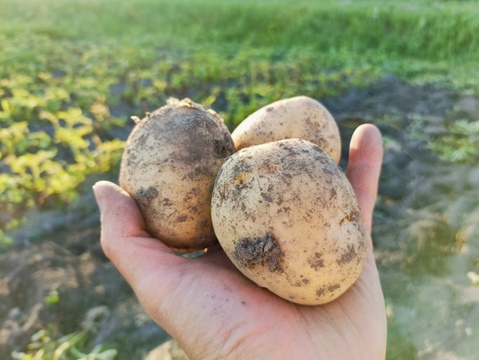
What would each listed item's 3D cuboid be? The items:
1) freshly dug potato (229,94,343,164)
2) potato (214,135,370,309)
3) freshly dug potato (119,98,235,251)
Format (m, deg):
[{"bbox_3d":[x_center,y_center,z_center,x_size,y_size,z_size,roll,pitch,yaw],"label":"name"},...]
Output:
[{"bbox_3d":[0.030,-0.019,0.222,0.072,0.062,0.062,-27,1,9],"label":"freshly dug potato"},{"bbox_3d":[0.024,0.019,0.169,0.068,0.084,0.065,-35,-10,3],"label":"potato"},{"bbox_3d":[-0.029,-0.002,0.188,0.065,0.081,0.063,-14,3,-8],"label":"freshly dug potato"}]

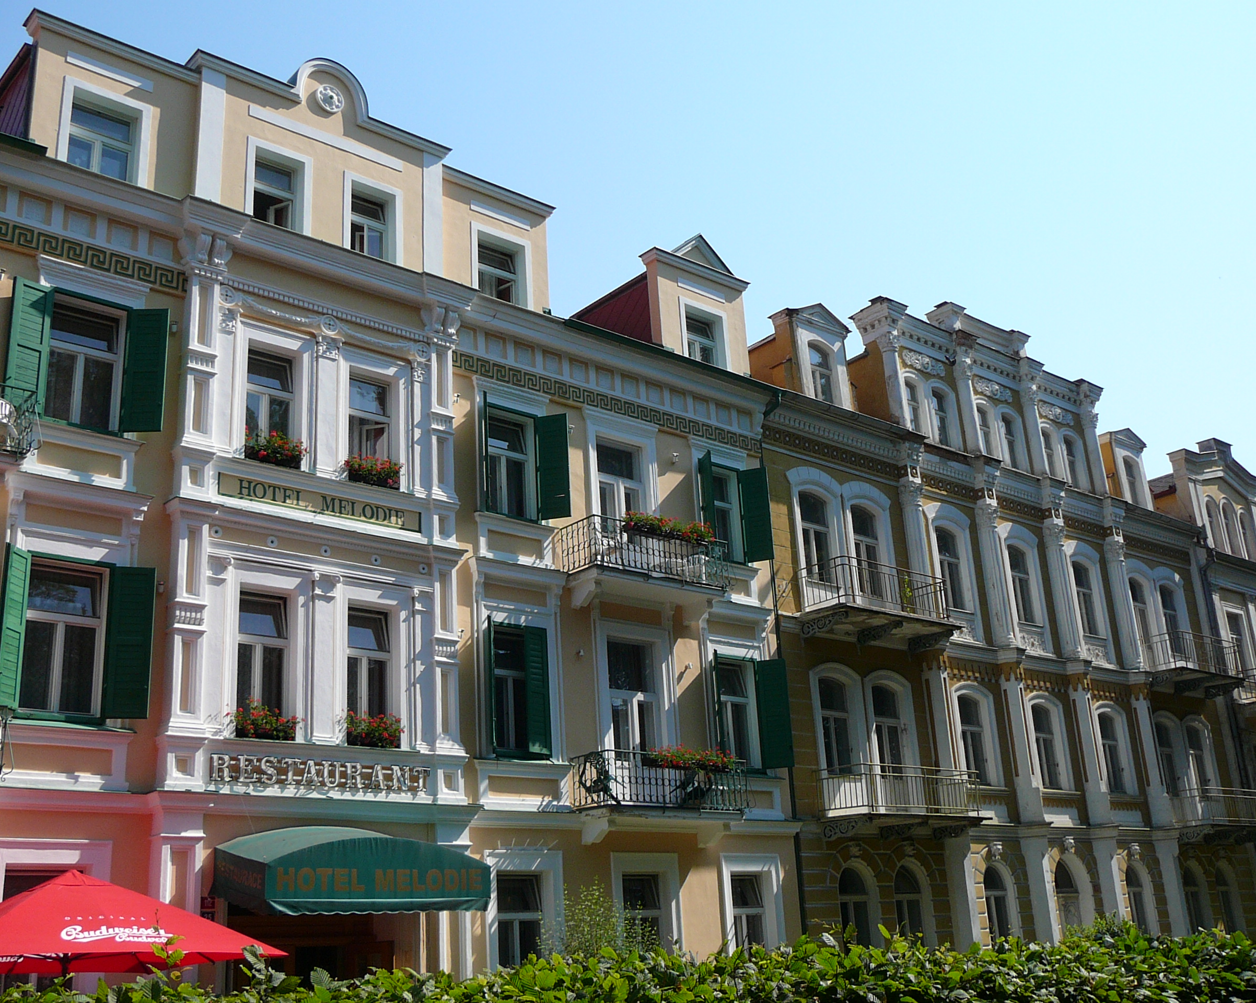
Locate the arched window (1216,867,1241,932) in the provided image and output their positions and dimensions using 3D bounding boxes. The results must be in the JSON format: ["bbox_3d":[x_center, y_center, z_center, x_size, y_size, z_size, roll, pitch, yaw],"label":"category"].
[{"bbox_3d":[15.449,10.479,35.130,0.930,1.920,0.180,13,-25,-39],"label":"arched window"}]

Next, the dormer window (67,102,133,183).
[{"bbox_3d":[-7.968,-5.348,20.487,1.026,1.450,0.200,13,-25,-39],"label":"dormer window"}]

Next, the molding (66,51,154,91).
[{"bbox_3d":[-7.835,-6.526,20.518,1.310,0.180,0.070,13,-25,-39],"label":"molding"}]

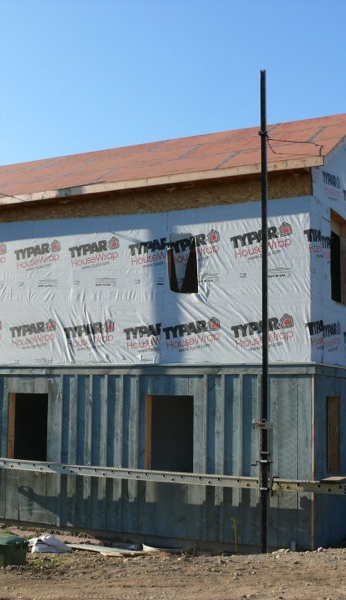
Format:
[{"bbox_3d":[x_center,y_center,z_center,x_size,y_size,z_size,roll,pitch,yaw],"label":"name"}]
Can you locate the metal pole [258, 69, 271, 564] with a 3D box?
[{"bbox_3d":[1.348,0.063,11.950,0.085,7.230,0.085,-3,-9,28],"label":"metal pole"}]

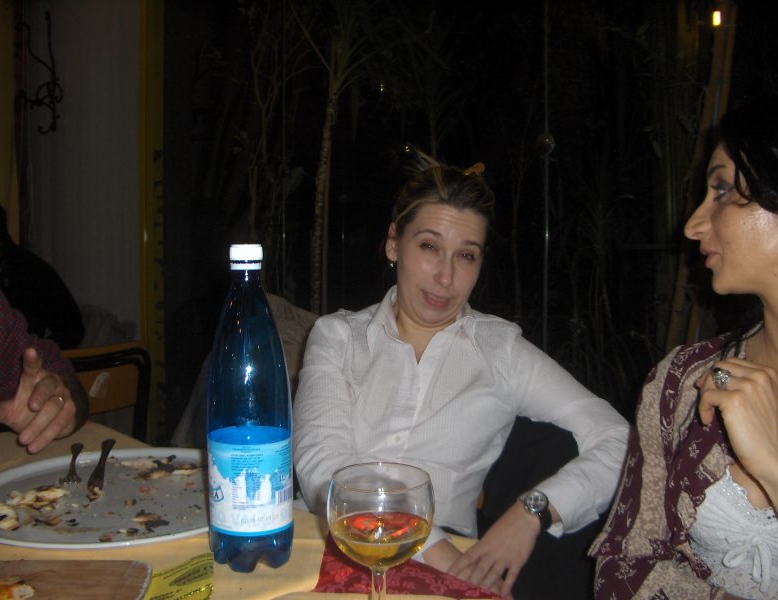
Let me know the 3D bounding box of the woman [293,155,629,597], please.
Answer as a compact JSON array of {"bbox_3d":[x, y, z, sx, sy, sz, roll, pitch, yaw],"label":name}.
[{"bbox_3d":[0.070,0.394,1.010,0.550,1.180,0.720,1,4,16],"label":"woman"}]

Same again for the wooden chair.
[{"bbox_3d":[-0.855,0.520,1.820,0.500,0.820,0.430,3,5,37],"label":"wooden chair"}]

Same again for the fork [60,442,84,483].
[{"bbox_3d":[-0.403,0.208,1.040,0.025,0.020,0.190,-1,3,-18],"label":"fork"}]

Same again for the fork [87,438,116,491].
[{"bbox_3d":[-0.362,0.207,1.025,0.025,0.020,0.190,-1,7,-13],"label":"fork"}]

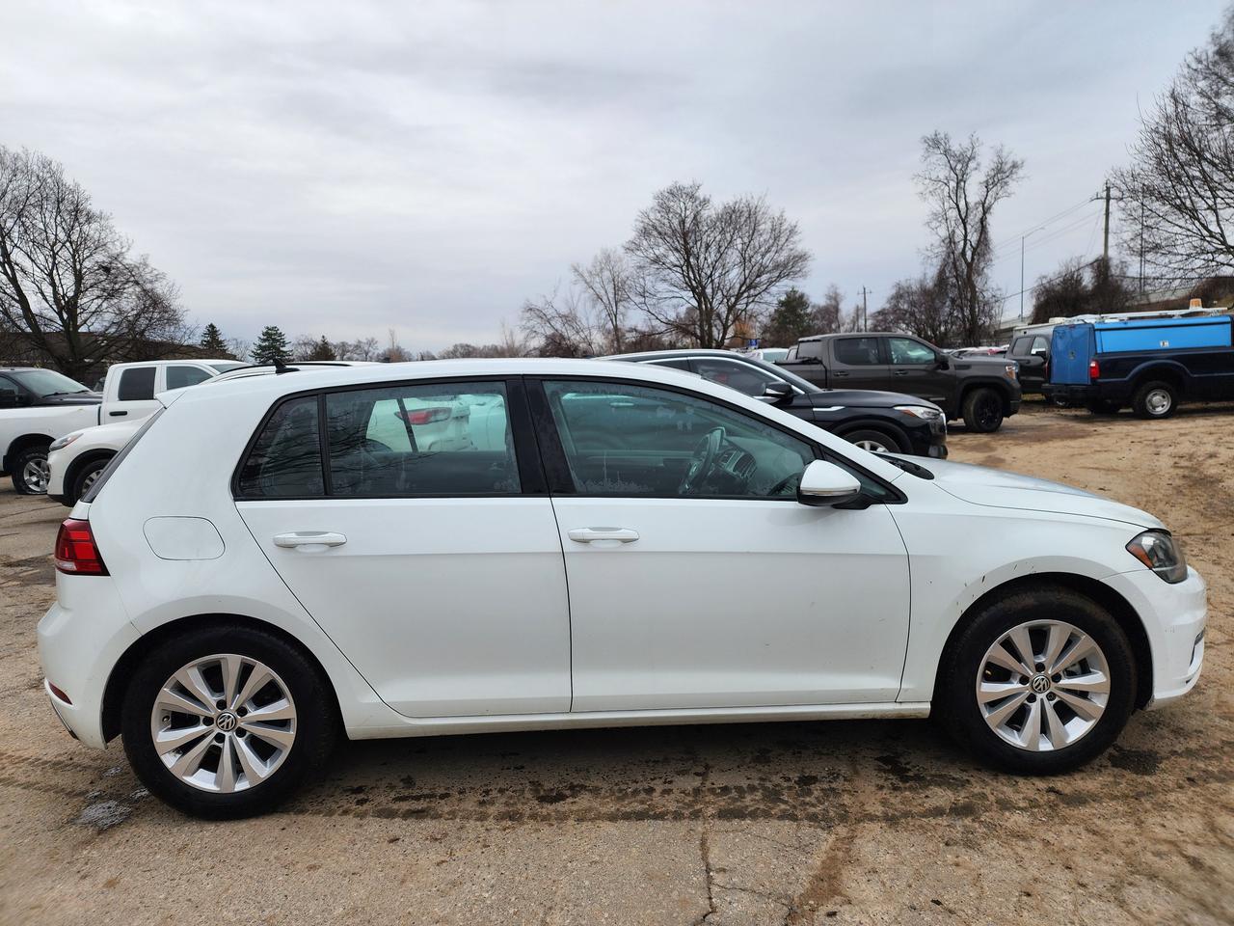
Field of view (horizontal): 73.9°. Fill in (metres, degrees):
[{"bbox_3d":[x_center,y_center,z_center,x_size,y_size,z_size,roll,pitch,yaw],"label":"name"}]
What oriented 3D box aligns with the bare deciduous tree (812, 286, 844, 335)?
[{"bbox_3d":[15.336,-9.875,59.677,2.500,6.030,2.400,-1,6,0],"label":"bare deciduous tree"}]

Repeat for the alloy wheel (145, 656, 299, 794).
[{"bbox_3d":[-1.237,0.813,2.667,0.445,0.445,0.190,-2,5,-3],"label":"alloy wheel"}]

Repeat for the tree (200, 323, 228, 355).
[{"bbox_3d":[-46.746,-11.492,95.000,4.800,9.520,4.800,-2,6,0],"label":"tree"}]

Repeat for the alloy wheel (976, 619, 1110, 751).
[{"bbox_3d":[1.396,0.723,2.779,0.445,0.445,0.190,-2,5,-3],"label":"alloy wheel"}]

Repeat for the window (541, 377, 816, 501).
[{"bbox_3d":[0.189,-0.085,2.643,0.850,0.440,0.075,-2,-21,-3],"label":"window"}]

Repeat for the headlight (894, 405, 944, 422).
[{"bbox_3d":[3.131,-0.518,8.550,0.500,0.170,0.450,-1,6,7],"label":"headlight"}]

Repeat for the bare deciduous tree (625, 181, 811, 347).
[{"bbox_3d":[5.898,-9.999,48.000,10.400,12.906,10.400,-2,6,0],"label":"bare deciduous tree"}]

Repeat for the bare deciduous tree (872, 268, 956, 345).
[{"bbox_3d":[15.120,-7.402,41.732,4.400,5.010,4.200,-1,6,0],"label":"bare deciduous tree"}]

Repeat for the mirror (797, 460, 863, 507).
[{"bbox_3d":[0.677,0.066,2.600,0.180,0.145,0.215,-2,6,-3],"label":"mirror"}]

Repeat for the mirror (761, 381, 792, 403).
[{"bbox_3d":[1.636,-0.729,8.380,0.250,0.195,0.240,-2,6,-3],"label":"mirror"}]

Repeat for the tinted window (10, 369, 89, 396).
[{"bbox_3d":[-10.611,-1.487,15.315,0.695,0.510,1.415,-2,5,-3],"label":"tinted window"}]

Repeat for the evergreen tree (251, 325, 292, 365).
[{"bbox_3d":[-33.596,-9.346,80.388,3.951,8.343,3.951,-4,6,-22],"label":"evergreen tree"}]

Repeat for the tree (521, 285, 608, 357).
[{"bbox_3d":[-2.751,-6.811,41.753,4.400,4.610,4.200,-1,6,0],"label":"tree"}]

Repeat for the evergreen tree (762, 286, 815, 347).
[{"bbox_3d":[14.272,-10.202,68.000,4.800,8.939,4.800,-2,6,0],"label":"evergreen tree"}]

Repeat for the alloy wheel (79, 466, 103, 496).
[{"bbox_3d":[-5.409,0.285,8.700,0.470,0.470,0.200,-2,6,-3],"label":"alloy wheel"}]

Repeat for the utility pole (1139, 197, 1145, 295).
[{"bbox_3d":[48.225,-19.771,75.456,0.250,9.800,0.250,2,6,32],"label":"utility pole"}]

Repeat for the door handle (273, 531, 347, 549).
[{"bbox_3d":[-0.935,0.236,2.497,0.225,0.047,0.055,-2,5,-3],"label":"door handle"}]

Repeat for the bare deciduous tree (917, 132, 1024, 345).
[{"bbox_3d":[17.335,-9.798,40.594,5.268,12.775,4.741,1,6,23],"label":"bare deciduous tree"}]

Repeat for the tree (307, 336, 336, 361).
[{"bbox_3d":[-37.840,-12.094,105.000,4.300,8.281,4.300,-2,6,0],"label":"tree"}]

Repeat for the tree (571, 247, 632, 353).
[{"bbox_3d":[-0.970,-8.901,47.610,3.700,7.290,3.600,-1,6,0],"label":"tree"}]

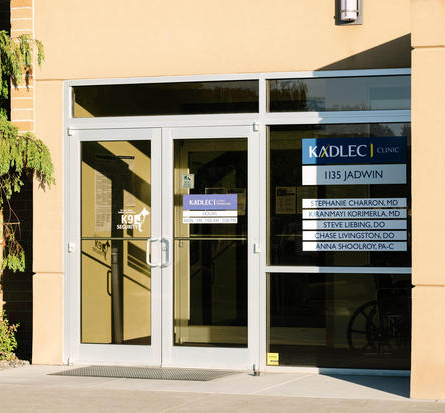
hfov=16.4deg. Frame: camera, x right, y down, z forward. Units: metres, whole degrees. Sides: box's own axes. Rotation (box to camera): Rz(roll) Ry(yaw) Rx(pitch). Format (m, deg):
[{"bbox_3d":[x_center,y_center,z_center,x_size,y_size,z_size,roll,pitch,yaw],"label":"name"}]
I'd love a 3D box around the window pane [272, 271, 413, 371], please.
[{"bbox_3d":[1.065,0.979,13.256,1.450,0.817,0.050,0,-1,21],"label":"window pane"}]

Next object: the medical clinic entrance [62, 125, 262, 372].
[{"bbox_3d":[-0.539,0.363,13.835,1.849,2.150,0.120,0,-1,21],"label":"medical clinic entrance"}]

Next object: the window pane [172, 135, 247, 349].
[{"bbox_3d":[-0.109,0.319,13.673,0.712,1.848,0.045,0,-1,21],"label":"window pane"}]

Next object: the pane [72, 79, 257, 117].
[{"bbox_3d":[-0.531,-0.965,13.877,1.815,0.296,0.050,0,-1,21],"label":"pane"}]

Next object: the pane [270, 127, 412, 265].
[{"bbox_3d":[1.065,-0.101,13.268,1.450,1.233,0.050,0,-1,21],"label":"pane"}]

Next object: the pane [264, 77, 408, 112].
[{"bbox_3d":[1.064,-0.968,13.277,1.450,0.300,0.050,0,-1,21],"label":"pane"}]

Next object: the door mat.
[{"bbox_3d":[-0.649,1.420,13.256,1.490,0.020,0.840,0,-1,21],"label":"door mat"}]

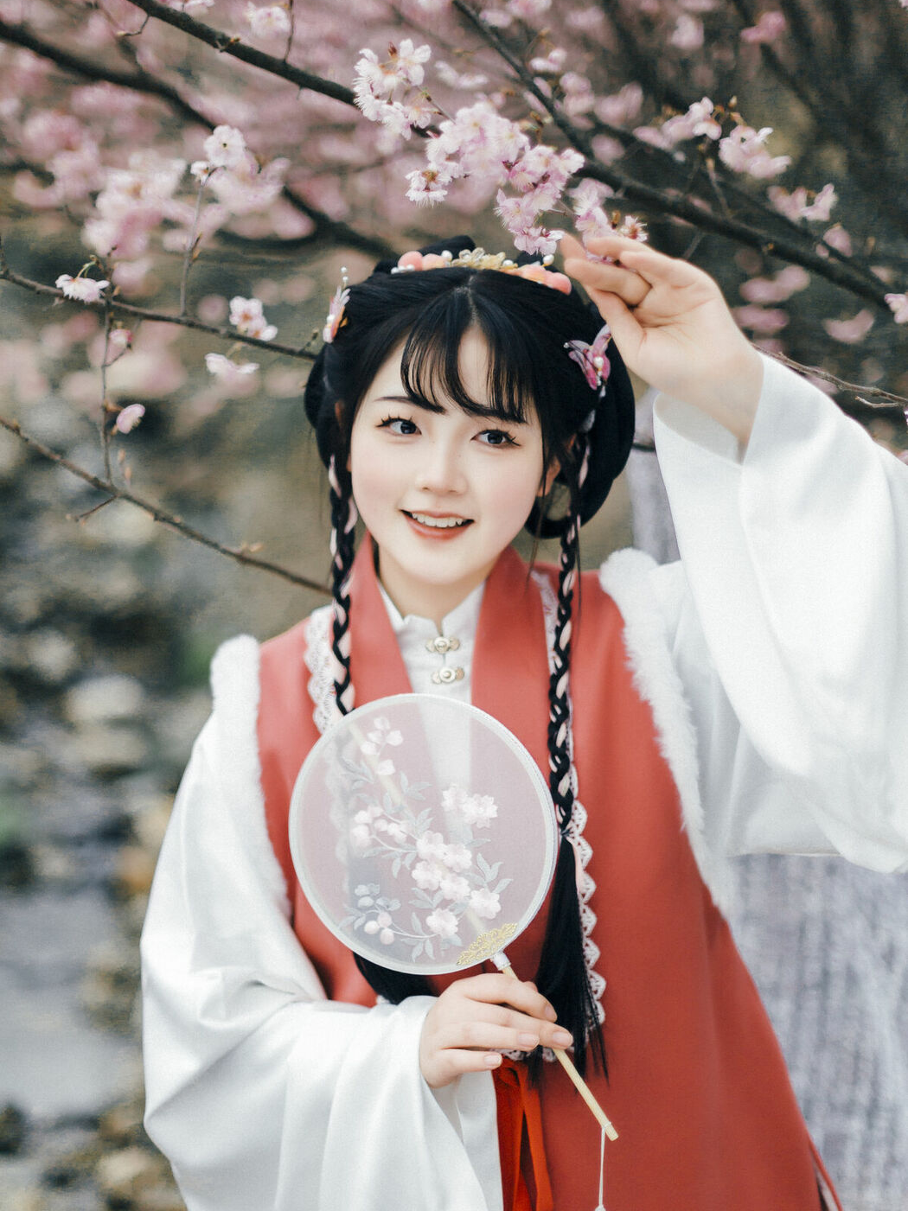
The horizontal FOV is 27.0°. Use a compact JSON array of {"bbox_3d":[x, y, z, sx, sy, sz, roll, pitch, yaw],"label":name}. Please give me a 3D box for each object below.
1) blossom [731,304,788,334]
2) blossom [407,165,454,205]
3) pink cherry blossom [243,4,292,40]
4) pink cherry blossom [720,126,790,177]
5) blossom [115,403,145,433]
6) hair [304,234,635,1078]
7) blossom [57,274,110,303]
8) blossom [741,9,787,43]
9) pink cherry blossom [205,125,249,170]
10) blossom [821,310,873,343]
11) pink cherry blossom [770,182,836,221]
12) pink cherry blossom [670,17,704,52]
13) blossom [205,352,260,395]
[{"bbox_3d":[0.292,-0.272,1.800,0.052,0.029,0.038,1,7,11],"label":"blossom"},{"bbox_3d":[-0.018,-0.303,1.360,0.034,0.029,0.030,1,7,6],"label":"blossom"},{"bbox_3d":[-0.148,-0.463,1.500,0.037,0.030,0.026,0,7,3],"label":"pink cherry blossom"},{"bbox_3d":[0.232,-0.350,1.460,0.054,0.040,0.040,0,7,0],"label":"pink cherry blossom"},{"bbox_3d":[-0.248,-0.144,1.450,0.022,0.023,0.023,5,9,37],"label":"blossom"},{"bbox_3d":[0.011,0.044,1.370,0.240,0.585,0.250,1,7,7],"label":"hair"},{"bbox_3d":[-0.267,-0.228,1.360,0.039,0.021,0.032,0,7,0],"label":"blossom"},{"bbox_3d":[0.287,-0.536,1.750,0.042,0.031,0.034,1,7,11],"label":"blossom"},{"bbox_3d":[-0.170,-0.341,1.410,0.033,0.033,0.022,1,7,9],"label":"pink cherry blossom"},{"bbox_3d":[0.354,-0.252,1.700,0.046,0.029,0.034,0,7,0],"label":"blossom"},{"bbox_3d":[0.282,-0.327,1.530,0.054,0.032,0.038,0,7,0],"label":"pink cherry blossom"},{"bbox_3d":[0.225,-0.551,1.820,0.032,0.033,0.029,0,7,0],"label":"pink cherry blossom"},{"bbox_3d":[-0.171,-0.179,1.460,0.042,0.031,0.034,0,7,0],"label":"blossom"}]

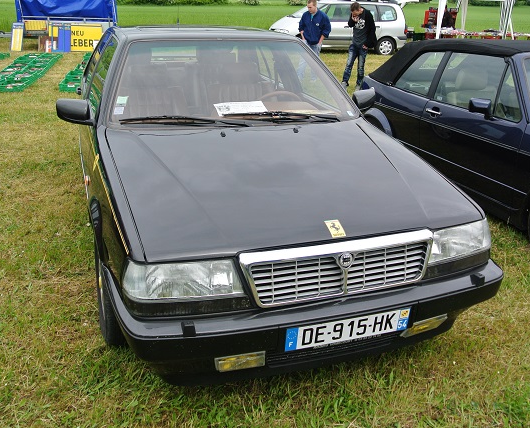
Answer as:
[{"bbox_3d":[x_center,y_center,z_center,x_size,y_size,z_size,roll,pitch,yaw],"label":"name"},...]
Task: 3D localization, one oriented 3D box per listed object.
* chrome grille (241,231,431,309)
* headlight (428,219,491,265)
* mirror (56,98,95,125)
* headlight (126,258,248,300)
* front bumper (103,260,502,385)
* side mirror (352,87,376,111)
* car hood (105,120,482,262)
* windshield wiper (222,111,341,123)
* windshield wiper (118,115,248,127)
[{"bbox_3d":[0.297,0.206,2.033,0.810,0.215,0.100,-6,23,-18],"label":"chrome grille"},{"bbox_3d":[0.837,0.107,2.274,0.400,0.145,0.170,-6,23,-18],"label":"headlight"},{"bbox_3d":[-1.067,-0.571,2.995,0.190,0.140,0.120,-6,23,-18],"label":"mirror"},{"bbox_3d":[-0.290,0.228,1.914,0.400,0.145,0.170,-6,23,-18],"label":"headlight"},{"bbox_3d":[0.240,0.379,2.268,1.720,0.300,0.540,-6,23,-18],"label":"front bumper"},{"bbox_3d":[0.666,-0.761,3.558,0.190,0.140,0.120,-6,23,-18],"label":"side mirror"},{"bbox_3d":[0.087,-0.196,2.554,1.530,0.210,1.320,-6,23,-18],"label":"car hood"},{"bbox_3d":[0.110,-0.565,3.101,0.720,0.060,0.085,-6,23,-18],"label":"windshield wiper"},{"bbox_3d":[-0.434,-0.512,2.941,0.710,0.060,0.090,-6,23,-18],"label":"windshield wiper"}]

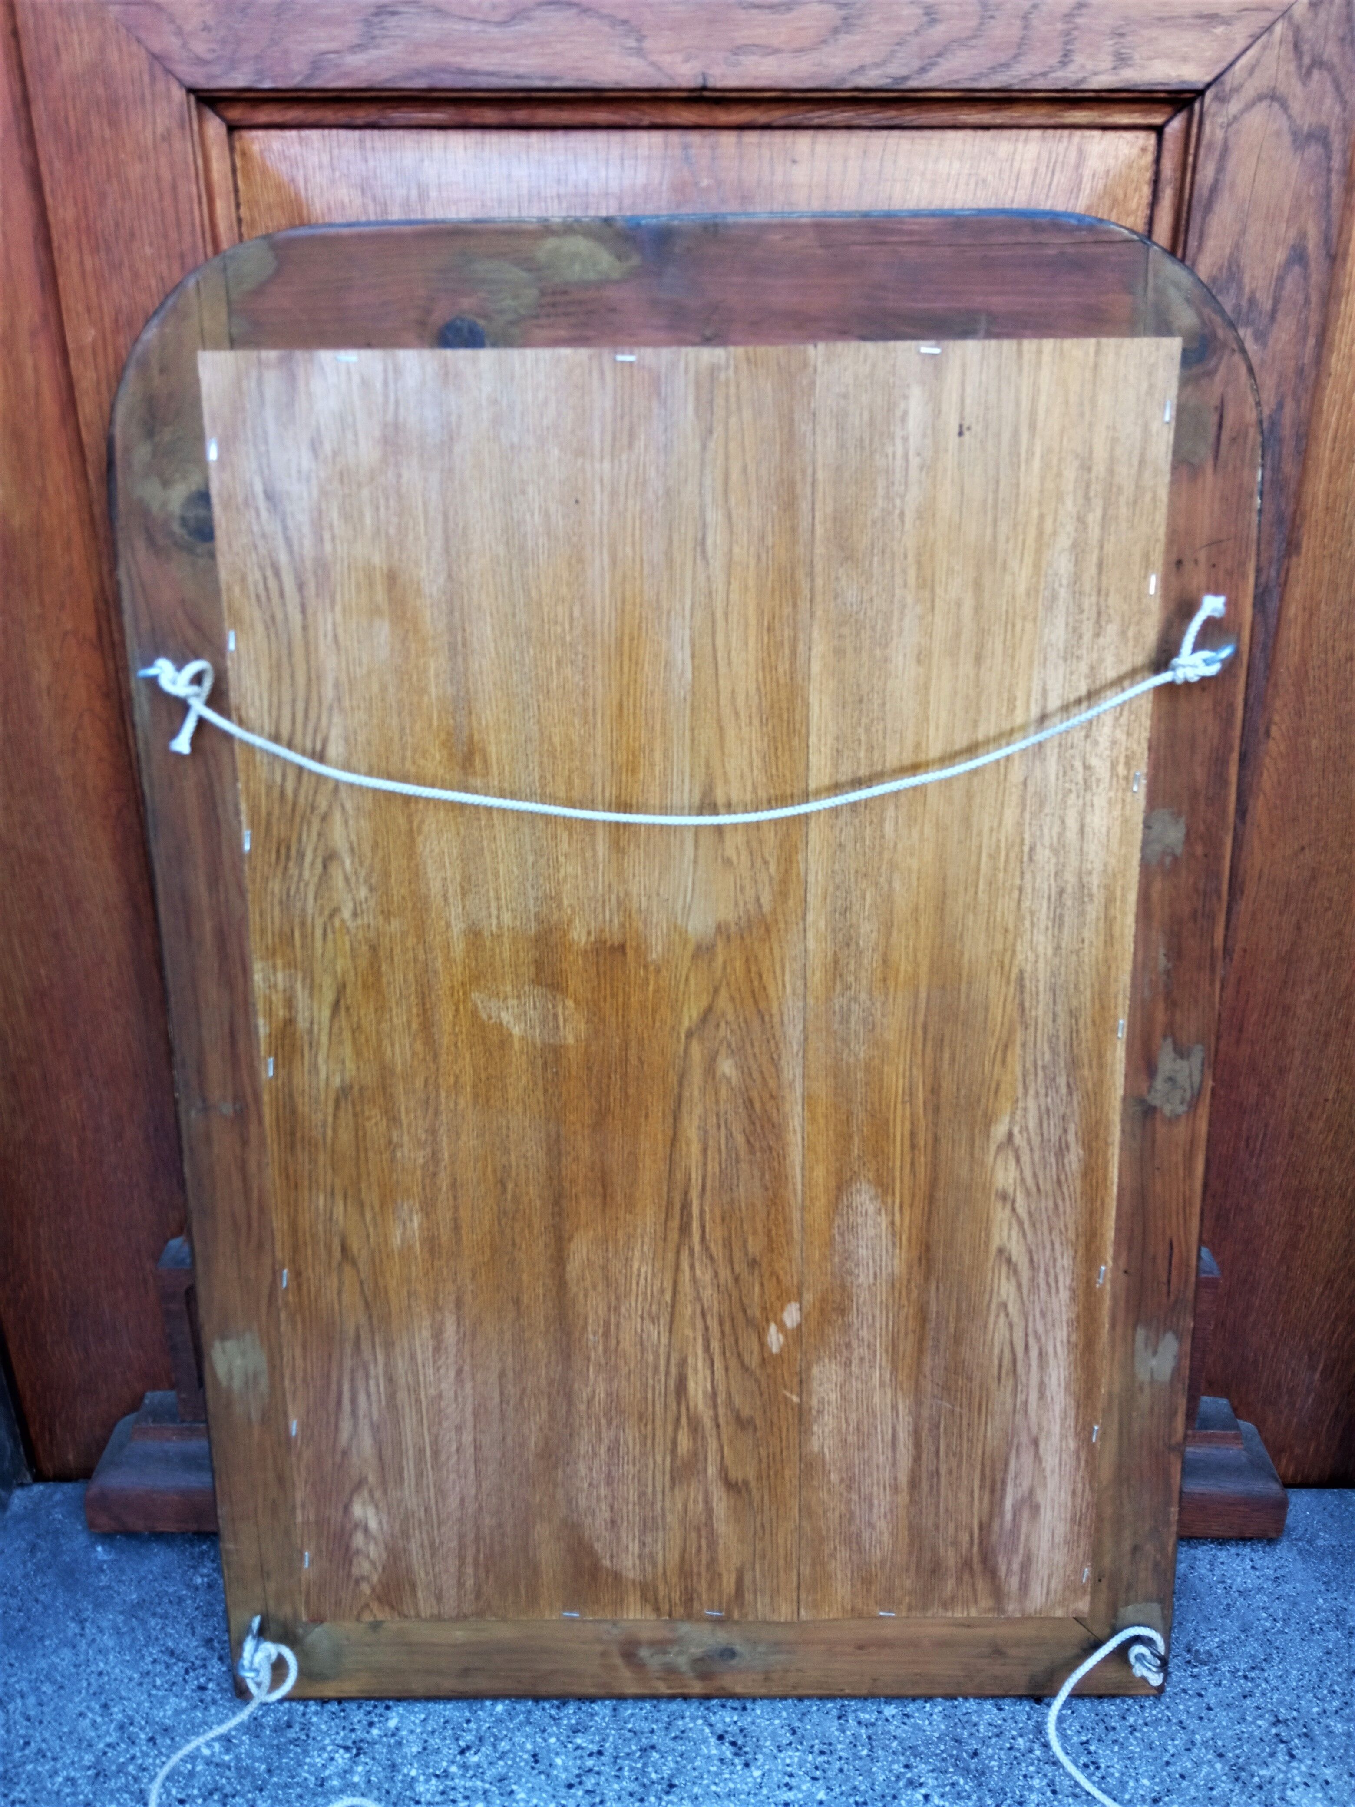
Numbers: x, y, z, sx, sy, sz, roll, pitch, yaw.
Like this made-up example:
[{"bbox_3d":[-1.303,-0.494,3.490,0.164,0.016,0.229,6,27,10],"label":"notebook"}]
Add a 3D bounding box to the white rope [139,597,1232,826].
[{"bbox_3d":[0.003,-0.114,0.853,0.665,0.138,0.038,0,14,1],"label":"white rope"}]

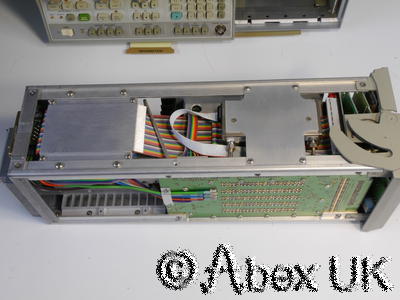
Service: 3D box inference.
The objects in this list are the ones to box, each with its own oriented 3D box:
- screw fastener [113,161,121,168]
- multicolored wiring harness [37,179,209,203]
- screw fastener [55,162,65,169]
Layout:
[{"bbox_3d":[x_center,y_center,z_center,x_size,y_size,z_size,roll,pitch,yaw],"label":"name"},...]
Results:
[{"bbox_3d":[-0.081,0.014,0.469,0.007,0.003,0.007,-1,59,3],"label":"screw fastener"},{"bbox_3d":[-0.081,0.040,0.520,0.182,0.058,0.022,-1,59,3],"label":"multicolored wiring harness"},{"bbox_3d":[-0.136,0.015,0.471,0.007,0.003,0.007,-1,59,3],"label":"screw fastener"}]

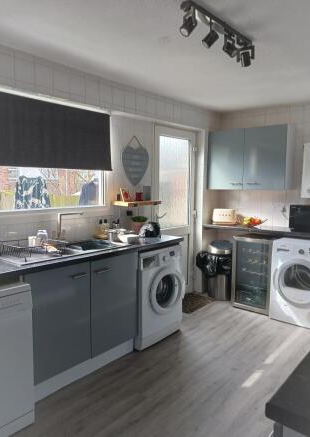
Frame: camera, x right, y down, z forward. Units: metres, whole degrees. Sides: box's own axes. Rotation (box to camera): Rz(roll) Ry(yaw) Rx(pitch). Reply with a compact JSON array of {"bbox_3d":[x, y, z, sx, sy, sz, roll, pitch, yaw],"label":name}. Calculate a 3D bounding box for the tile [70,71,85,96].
[{"bbox_3d":[-0.630,-1.083,2.791,0.011,0.160,0.148,5,8,41],"label":"tile"}]

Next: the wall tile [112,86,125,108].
[{"bbox_3d":[-0.345,-1.145,3.205,0.010,0.164,0.162,5,7,40],"label":"wall tile"}]

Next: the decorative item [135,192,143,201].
[{"bbox_3d":[-0.158,-0.219,3.533,0.050,0.083,0.065,5,7,40],"label":"decorative item"}]

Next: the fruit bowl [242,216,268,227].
[{"bbox_3d":[1.224,0.051,4.212,0.325,0.135,0.320,0,5,0],"label":"fruit bowl"}]

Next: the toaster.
[{"bbox_3d":[0.951,-0.017,4.546,0.280,0.206,0.180,5,7,40],"label":"toaster"}]

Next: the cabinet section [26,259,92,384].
[{"bbox_3d":[-0.838,0.662,2.446,0.570,0.725,0.500,4,7,40],"label":"cabinet section"}]

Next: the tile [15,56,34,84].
[{"bbox_3d":[-0.954,-1.082,2.497,0.010,0.164,0.155,5,7,40],"label":"tile"}]

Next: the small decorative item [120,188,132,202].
[{"bbox_3d":[-0.269,-0.215,3.192,0.050,0.132,0.133,5,8,41],"label":"small decorative item"}]

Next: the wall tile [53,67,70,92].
[{"bbox_3d":[-0.730,-1.073,2.677,0.011,0.158,0.154,5,8,41],"label":"wall tile"}]

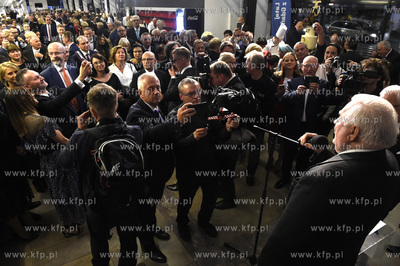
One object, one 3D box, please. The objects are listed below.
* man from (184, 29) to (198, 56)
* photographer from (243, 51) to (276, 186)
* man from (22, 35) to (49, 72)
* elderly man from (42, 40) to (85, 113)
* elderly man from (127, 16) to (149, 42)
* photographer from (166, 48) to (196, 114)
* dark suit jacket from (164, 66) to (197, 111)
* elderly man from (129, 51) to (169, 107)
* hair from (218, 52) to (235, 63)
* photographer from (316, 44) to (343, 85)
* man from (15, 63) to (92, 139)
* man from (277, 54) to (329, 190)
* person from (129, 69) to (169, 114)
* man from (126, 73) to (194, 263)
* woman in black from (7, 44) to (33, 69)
[{"bbox_3d":[-0.164,-0.983,5.011,0.340,1.791,0.520,14,30,25],"label":"man"},{"bbox_3d":[0.604,-0.083,3.258,0.560,1.760,0.420,21,34,37],"label":"photographer"},{"bbox_3d":[-2.919,-0.954,5.156,0.400,1.730,0.580,14,30,27],"label":"man"},{"bbox_3d":[-1.631,-0.226,3.492,0.550,1.839,0.350,-19,33,-32],"label":"elderly man"},{"bbox_3d":[-1.349,-1.676,6.194,0.540,1.936,0.340,-9,29,-17],"label":"elderly man"},{"bbox_3d":[-0.237,-0.102,3.266,0.480,1.826,0.520,-1,27,-3],"label":"photographer"},{"bbox_3d":[-0.235,-0.500,3.425,0.450,0.760,0.520,-3,28,-5],"label":"dark suit jacket"},{"bbox_3d":[-0.587,-0.173,3.492,0.520,1.740,0.320,-2,28,-2],"label":"elderly man"},{"bbox_3d":[0.315,-0.865,3.078,0.165,0.120,0.190,-20,34,-32],"label":"hair"},{"bbox_3d":[1.735,-0.443,4.033,0.520,1.728,0.450,13,30,24],"label":"photographer"},{"bbox_3d":[-1.299,0.226,2.671,0.720,1.788,0.520,10,29,19],"label":"man"},{"bbox_3d":[1.241,-0.035,3.227,0.580,1.700,0.420,7,29,13],"label":"man"},{"bbox_3d":[-0.588,-0.165,3.522,0.540,1.710,0.360,-8,27,-13],"label":"person"},{"bbox_3d":[-0.345,0.371,2.368,0.620,1.780,0.580,20,33,35],"label":"man"},{"bbox_3d":[-2.604,-0.520,4.146,0.460,1.670,0.300,-12,30,-20],"label":"woman in black"}]

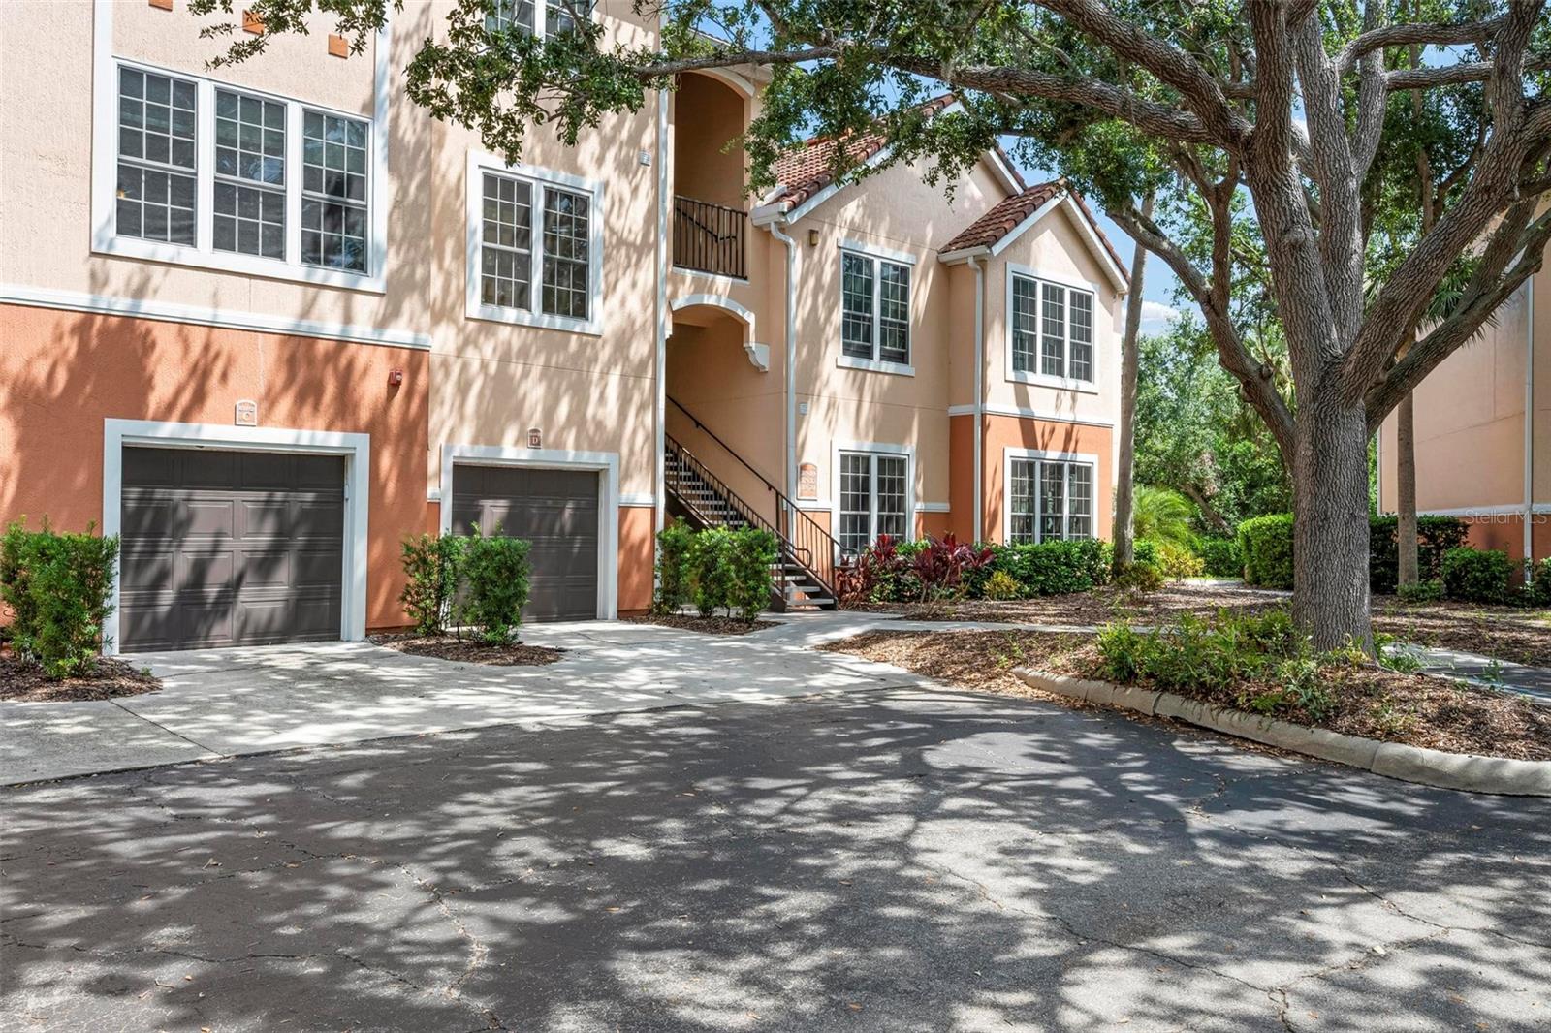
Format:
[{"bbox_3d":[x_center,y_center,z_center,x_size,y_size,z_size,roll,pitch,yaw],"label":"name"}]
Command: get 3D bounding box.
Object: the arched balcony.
[{"bbox_3d":[-1.251,-5.470,19.102,1.573,3.091,1.145,1,-1,-41],"label":"arched balcony"}]

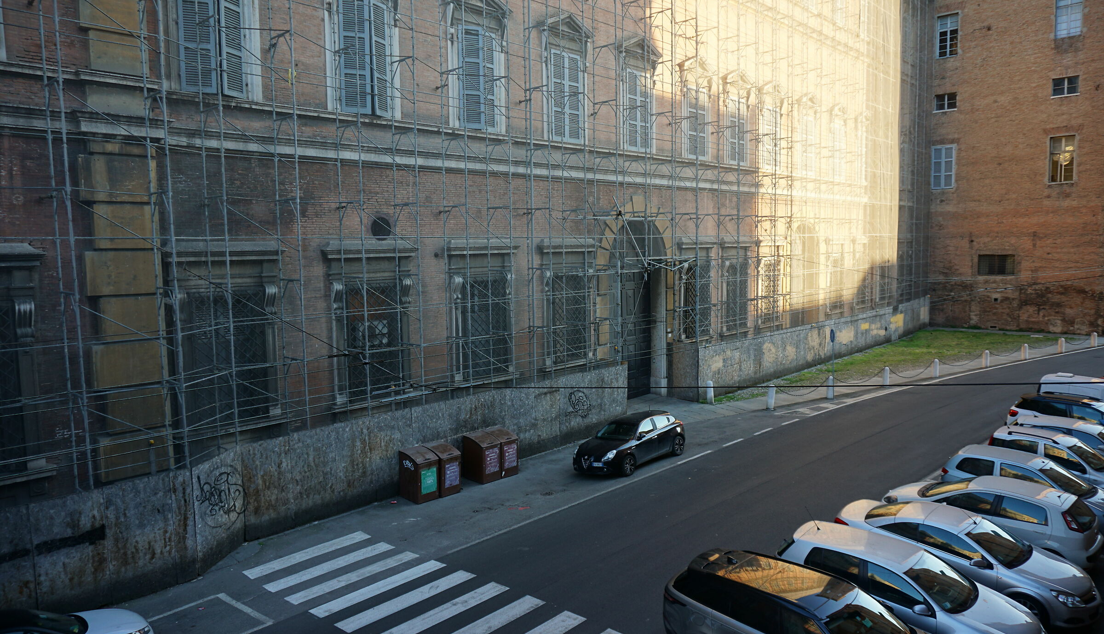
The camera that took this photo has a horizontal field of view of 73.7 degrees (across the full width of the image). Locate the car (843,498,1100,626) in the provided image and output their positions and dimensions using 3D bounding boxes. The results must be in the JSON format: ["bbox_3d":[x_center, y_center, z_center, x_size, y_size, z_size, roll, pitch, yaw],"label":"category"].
[{"bbox_3d":[7.605,4.444,13.826,4.470,1.414,1.760,4,7,43],"label":"car"}]

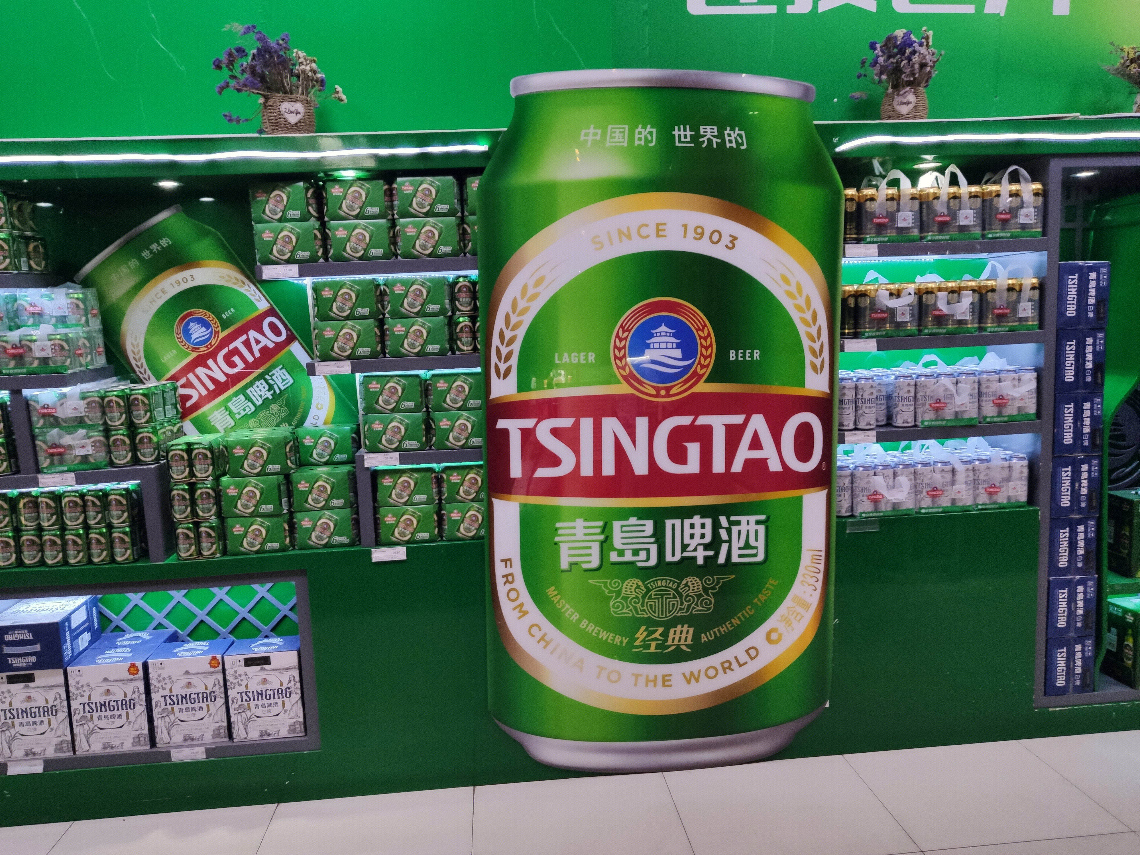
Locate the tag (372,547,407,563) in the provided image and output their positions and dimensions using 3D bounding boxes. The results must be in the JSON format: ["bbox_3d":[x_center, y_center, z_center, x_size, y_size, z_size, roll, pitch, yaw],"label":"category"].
[{"bbox_3d":[-0.553,0.391,2.624,0.103,0.038,0.003,-3,7,-5],"label":"tag"}]

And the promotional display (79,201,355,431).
[{"bbox_3d":[-1.122,-0.212,2.774,0.515,0.966,0.070,-38,8,0],"label":"promotional display"}]

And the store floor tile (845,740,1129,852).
[{"bbox_3d":[1.230,1.105,2.598,0.605,0.012,0.533,-3,7,-5],"label":"store floor tile"}]

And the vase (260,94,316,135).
[{"bbox_3d":[-0.828,-0.910,2.521,0.152,0.126,0.120,-5,7,-19],"label":"vase"}]

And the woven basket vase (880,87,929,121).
[{"bbox_3d":[1.048,-0.999,2.681,0.138,0.112,0.128,-1,7,13],"label":"woven basket vase"}]

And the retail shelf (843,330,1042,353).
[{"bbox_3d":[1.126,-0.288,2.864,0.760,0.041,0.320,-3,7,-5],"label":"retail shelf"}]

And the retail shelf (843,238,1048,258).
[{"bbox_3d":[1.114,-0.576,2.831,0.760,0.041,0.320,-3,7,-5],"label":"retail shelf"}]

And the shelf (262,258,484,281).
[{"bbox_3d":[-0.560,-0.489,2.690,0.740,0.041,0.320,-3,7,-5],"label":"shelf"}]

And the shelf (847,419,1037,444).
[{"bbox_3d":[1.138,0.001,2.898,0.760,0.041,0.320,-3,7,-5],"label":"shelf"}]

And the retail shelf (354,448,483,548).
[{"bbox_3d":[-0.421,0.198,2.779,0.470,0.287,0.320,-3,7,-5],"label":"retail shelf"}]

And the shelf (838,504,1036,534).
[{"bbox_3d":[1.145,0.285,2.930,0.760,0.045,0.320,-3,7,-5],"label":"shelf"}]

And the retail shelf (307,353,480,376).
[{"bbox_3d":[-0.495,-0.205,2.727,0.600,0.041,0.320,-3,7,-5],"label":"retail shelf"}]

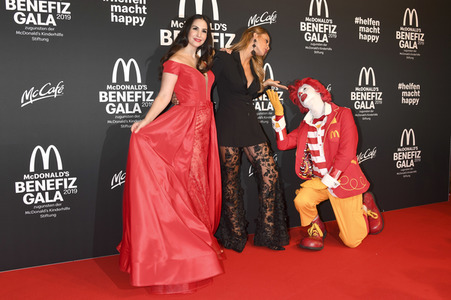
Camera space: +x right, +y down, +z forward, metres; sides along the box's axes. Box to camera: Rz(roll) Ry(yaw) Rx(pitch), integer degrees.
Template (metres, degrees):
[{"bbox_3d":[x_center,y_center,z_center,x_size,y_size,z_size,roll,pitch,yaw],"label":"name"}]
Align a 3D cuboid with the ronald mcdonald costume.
[{"bbox_3d":[0.882,0.102,3.301,0.680,1.340,0.840,4,7,38],"label":"ronald mcdonald costume"}]

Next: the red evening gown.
[{"bbox_3d":[-0.369,0.136,2.724,0.740,1.440,0.700,-4,7,-28],"label":"red evening gown"}]

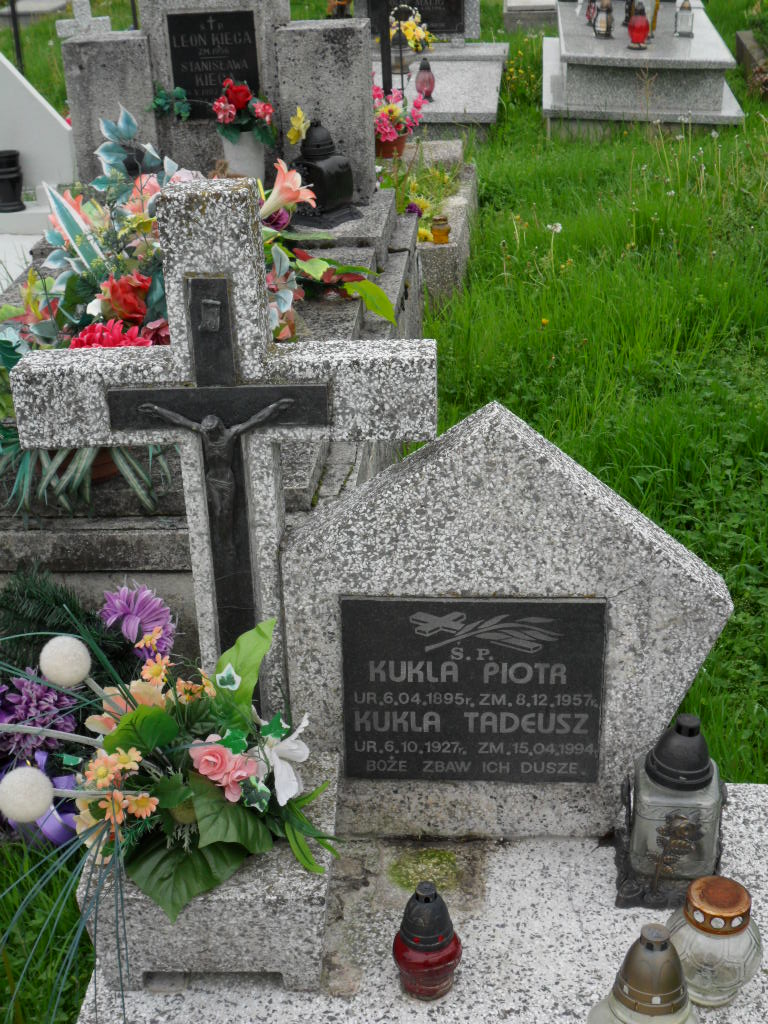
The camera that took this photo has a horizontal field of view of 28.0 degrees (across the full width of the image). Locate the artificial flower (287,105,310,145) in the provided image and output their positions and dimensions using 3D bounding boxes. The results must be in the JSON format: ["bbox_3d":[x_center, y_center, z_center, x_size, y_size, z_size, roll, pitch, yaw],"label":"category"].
[{"bbox_3d":[-0.254,-1.151,4.571,0.071,0.119,0.065,2,27,5],"label":"artificial flower"}]

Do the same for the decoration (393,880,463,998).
[{"bbox_3d":[0.060,0.564,2.060,0.094,0.164,0.094,-1,27,0],"label":"decoration"}]

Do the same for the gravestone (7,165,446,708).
[{"bbox_3d":[-0.211,-0.015,2.183,0.571,0.910,0.105,0,27,2],"label":"gravestone"}]

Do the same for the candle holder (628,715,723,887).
[{"bbox_3d":[0.420,0.399,2.216,0.128,0.257,0.125,2,27,6],"label":"candle holder"}]

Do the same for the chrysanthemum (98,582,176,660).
[{"bbox_3d":[-0.338,0.152,2.120,0.105,0.105,0.090,-1,27,0],"label":"chrysanthemum"}]

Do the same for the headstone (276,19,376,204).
[{"bbox_3d":[-0.170,-1.224,4.714,0.260,0.531,0.155,2,27,5],"label":"headstone"}]

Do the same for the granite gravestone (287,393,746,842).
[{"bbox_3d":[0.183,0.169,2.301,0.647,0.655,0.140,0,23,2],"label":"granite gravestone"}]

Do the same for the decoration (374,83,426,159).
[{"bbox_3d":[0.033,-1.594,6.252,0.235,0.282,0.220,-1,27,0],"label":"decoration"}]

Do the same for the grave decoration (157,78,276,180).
[{"bbox_3d":[-0.509,-1.134,4.704,0.371,0.388,0.200,2,27,5],"label":"grave decoration"}]

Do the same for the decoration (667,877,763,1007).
[{"bbox_3d":[0.445,0.567,2.042,0.127,0.165,0.127,-1,27,0],"label":"decoration"}]

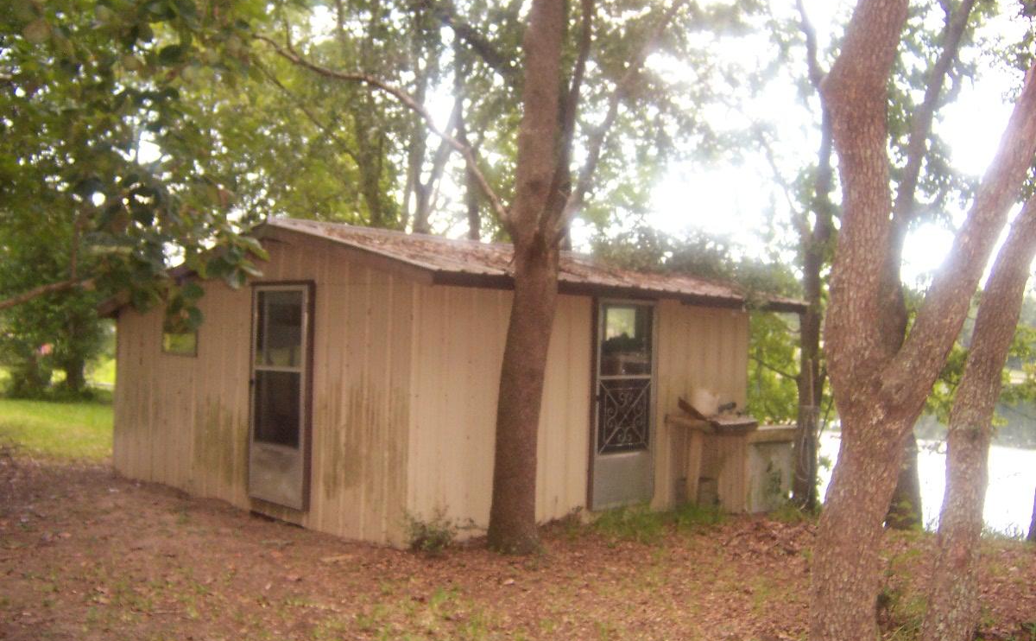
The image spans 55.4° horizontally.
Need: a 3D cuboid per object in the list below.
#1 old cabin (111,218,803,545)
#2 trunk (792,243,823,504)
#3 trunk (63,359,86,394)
[{"bbox_3d":[-0.963,0.585,11.732,5.400,2.880,6.490,3,-3,-44],"label":"old cabin"},{"bbox_3d":[3.333,0.633,11.400,0.330,3.100,0.330,1,-2,16],"label":"trunk"},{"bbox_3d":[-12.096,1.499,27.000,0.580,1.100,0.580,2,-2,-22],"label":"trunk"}]

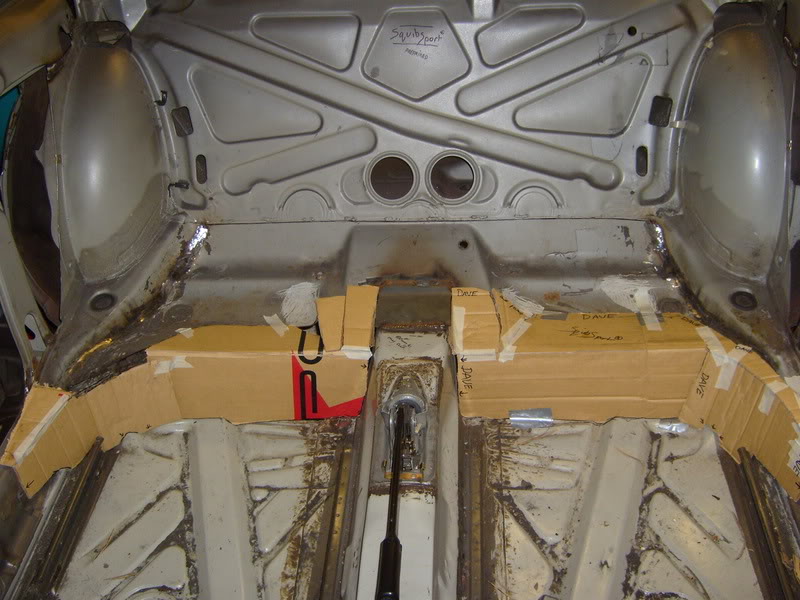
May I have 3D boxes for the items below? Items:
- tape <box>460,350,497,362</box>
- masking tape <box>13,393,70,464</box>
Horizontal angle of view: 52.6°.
[{"bbox_3d":[0.136,0.098,1.399,0.062,0.018,0.014,0,38,2],"label":"tape"},{"bbox_3d":[-0.570,0.204,1.285,0.040,0.035,0.150,7,39,10],"label":"masking tape"}]

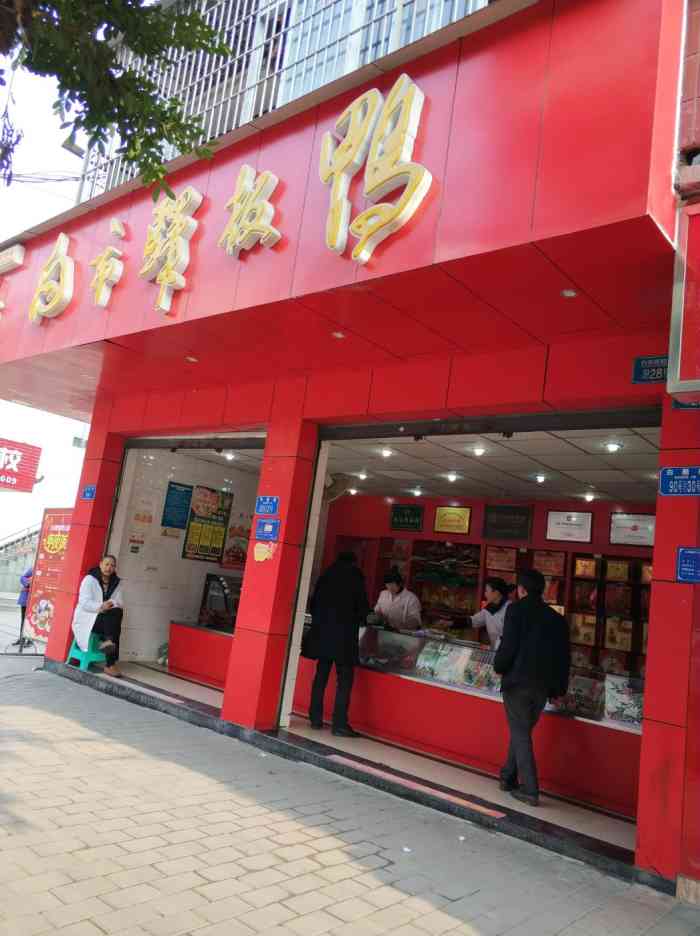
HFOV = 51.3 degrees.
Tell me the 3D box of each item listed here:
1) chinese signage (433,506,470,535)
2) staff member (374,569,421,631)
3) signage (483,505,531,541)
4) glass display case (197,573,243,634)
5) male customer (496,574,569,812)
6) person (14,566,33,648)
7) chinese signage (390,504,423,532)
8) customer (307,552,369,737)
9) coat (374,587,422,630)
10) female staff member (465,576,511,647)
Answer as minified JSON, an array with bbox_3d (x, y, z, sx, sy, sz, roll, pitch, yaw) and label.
[{"bbox_3d":[1.399,0.707,9.955,0.550,0.365,0.030,0,-12,42],"label":"chinese signage"},{"bbox_3d":[0.486,1.890,7.809,0.600,1.610,0.480,0,-12,42],"label":"staff member"},{"bbox_3d":[2.014,0.697,9.411,0.680,0.445,0.030,0,-12,42],"label":"signage"},{"bbox_3d":[-1.384,1.749,9.306,0.640,0.650,0.850,0,-12,42],"label":"glass display case"},{"bbox_3d":[1.343,1.559,5.360,0.520,1.629,0.420,12,-10,-27],"label":"male customer"},{"bbox_3d":[-4.958,2.004,11.492,0.500,1.560,0.420,10,-9,-18],"label":"person"},{"bbox_3d":[0.859,0.763,11.031,0.595,0.375,0.030,0,-12,41],"label":"chinese signage"},{"bbox_3d":[-0.102,1.602,6.787,0.520,1.616,0.440,-1,-12,42],"label":"customer"},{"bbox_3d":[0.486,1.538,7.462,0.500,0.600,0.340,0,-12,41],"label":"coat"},{"bbox_3d":[1.319,1.882,7.139,0.550,1.640,0.500,8,-9,-1],"label":"female staff member"}]

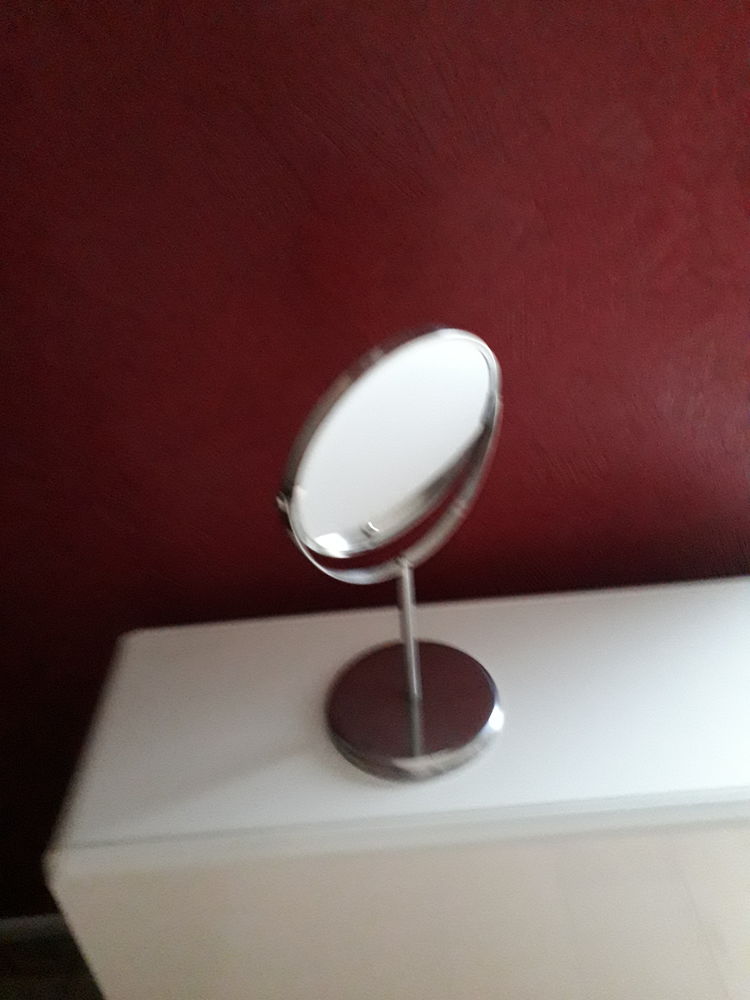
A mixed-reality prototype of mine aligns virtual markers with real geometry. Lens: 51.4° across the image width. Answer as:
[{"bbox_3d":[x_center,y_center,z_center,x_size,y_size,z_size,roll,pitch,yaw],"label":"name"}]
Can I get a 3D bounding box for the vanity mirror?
[{"bbox_3d":[0.021,0.029,0.531,0.192,0.305,0.139,-24,36,-32],"label":"vanity mirror"}]

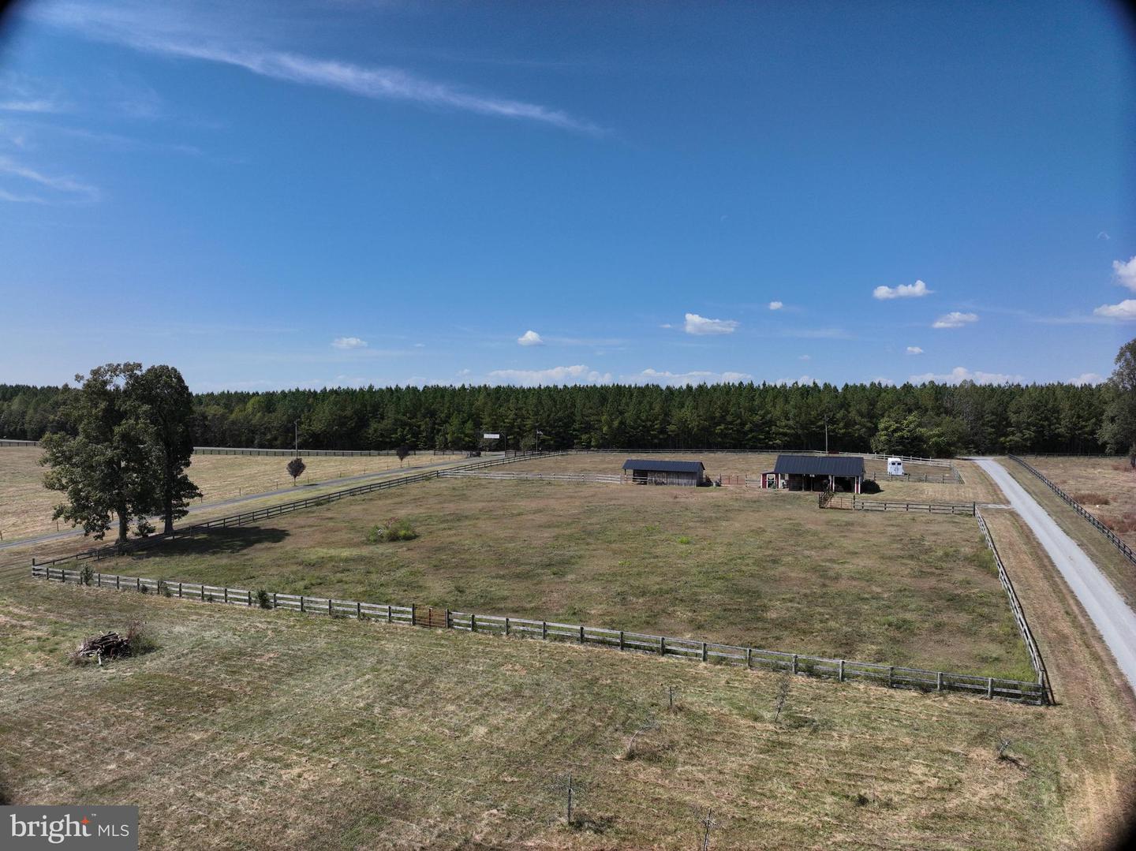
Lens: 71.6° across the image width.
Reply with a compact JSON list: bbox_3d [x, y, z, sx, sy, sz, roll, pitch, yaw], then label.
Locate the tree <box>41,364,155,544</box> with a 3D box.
[{"bbox_3d":[-50.400,3.050,84.500,11.300,19.500,11.000,-1,2,-31],"label":"tree"}]

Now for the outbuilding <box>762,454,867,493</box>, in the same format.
[{"bbox_3d":[35.400,6.930,113.400,13.400,4.900,7.800,1,2,26],"label":"outbuilding"}]

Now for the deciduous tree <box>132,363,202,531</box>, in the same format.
[{"bbox_3d":[-45.200,2.600,88.500,8.200,19.000,8.400,-1,2,-27],"label":"deciduous tree"}]

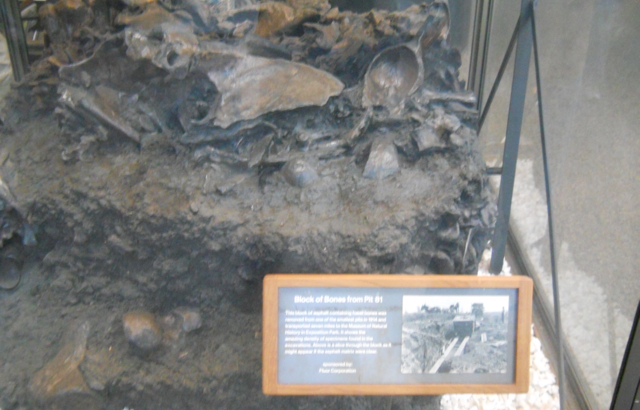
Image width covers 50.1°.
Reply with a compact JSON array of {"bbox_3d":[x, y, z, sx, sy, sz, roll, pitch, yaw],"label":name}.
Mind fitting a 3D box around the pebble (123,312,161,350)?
[{"bbox_3d":[-0.435,0.308,1.670,0.092,0.083,0.077,-2,23,-5],"label":"pebble"}]

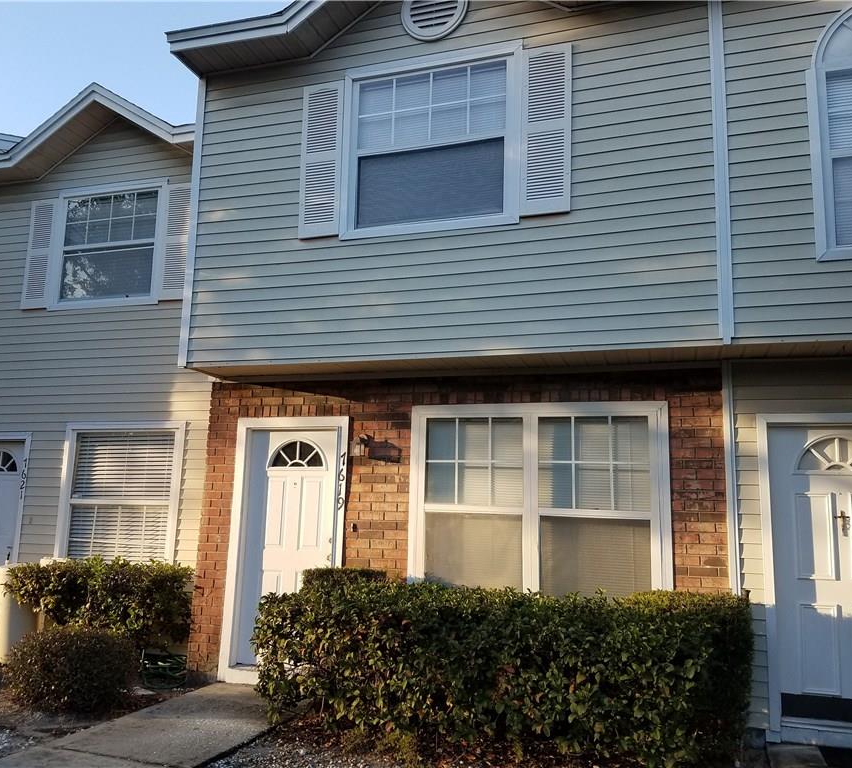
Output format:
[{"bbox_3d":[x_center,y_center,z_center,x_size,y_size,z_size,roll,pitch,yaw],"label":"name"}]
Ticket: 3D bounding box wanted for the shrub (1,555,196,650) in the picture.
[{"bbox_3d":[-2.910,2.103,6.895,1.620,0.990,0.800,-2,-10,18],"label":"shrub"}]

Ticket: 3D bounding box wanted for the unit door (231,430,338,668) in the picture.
[{"bbox_3d":[-1.175,1.410,6.664,0.903,2.020,0.080,-2,-10,18],"label":"unit door"}]

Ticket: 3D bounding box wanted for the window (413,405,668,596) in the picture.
[{"bbox_3d":[0.844,0.972,5.998,2.041,1.635,0.100,-2,-10,18],"label":"window"}]

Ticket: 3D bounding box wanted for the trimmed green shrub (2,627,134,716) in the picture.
[{"bbox_3d":[-2.852,2.225,6.162,0.920,0.580,0.920,-2,-10,18],"label":"trimmed green shrub"}]

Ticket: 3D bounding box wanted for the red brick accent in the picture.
[{"bbox_3d":[0.093,1.201,6.260,4.425,2.552,0.140,-2,-10,18],"label":"red brick accent"}]

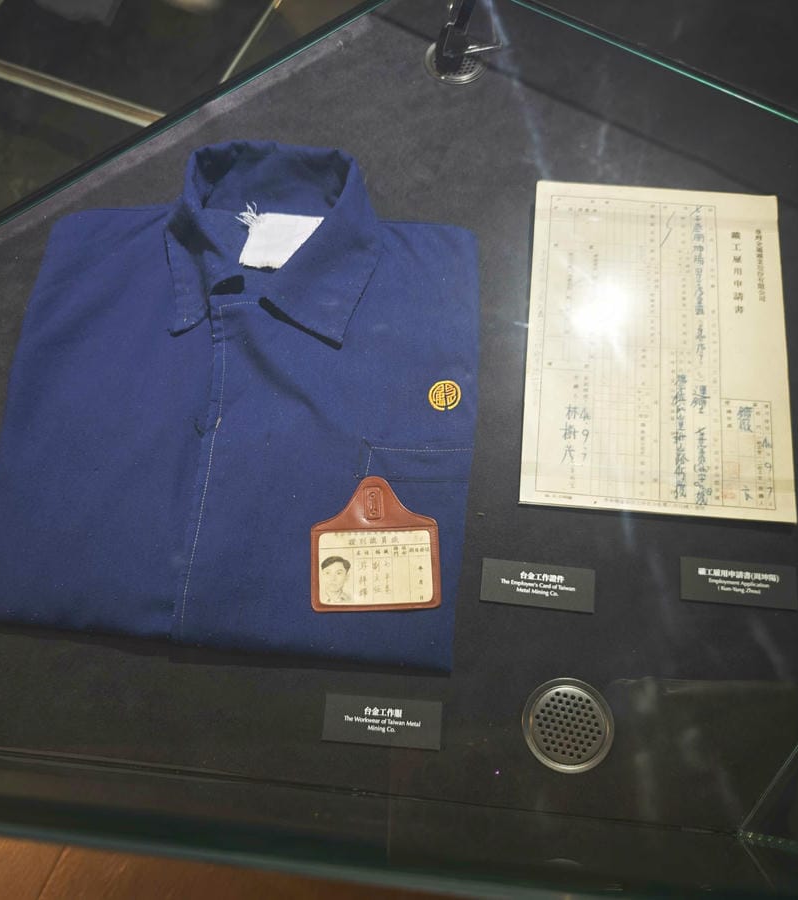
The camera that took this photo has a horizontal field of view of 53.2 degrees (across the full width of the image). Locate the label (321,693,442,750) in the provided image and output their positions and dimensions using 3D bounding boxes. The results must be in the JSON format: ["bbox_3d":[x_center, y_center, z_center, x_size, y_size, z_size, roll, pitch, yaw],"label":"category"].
[{"bbox_3d":[-0.012,0.199,0.584,0.087,0.004,0.033,3,69,3],"label":"label"}]

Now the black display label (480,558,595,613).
[{"bbox_3d":[0.108,0.105,0.616,0.087,0.004,0.033,5,69,4],"label":"black display label"}]

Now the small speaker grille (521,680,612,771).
[{"bbox_3d":[0.123,0.201,0.577,0.066,0.008,0.066,5,69,4],"label":"small speaker grille"}]

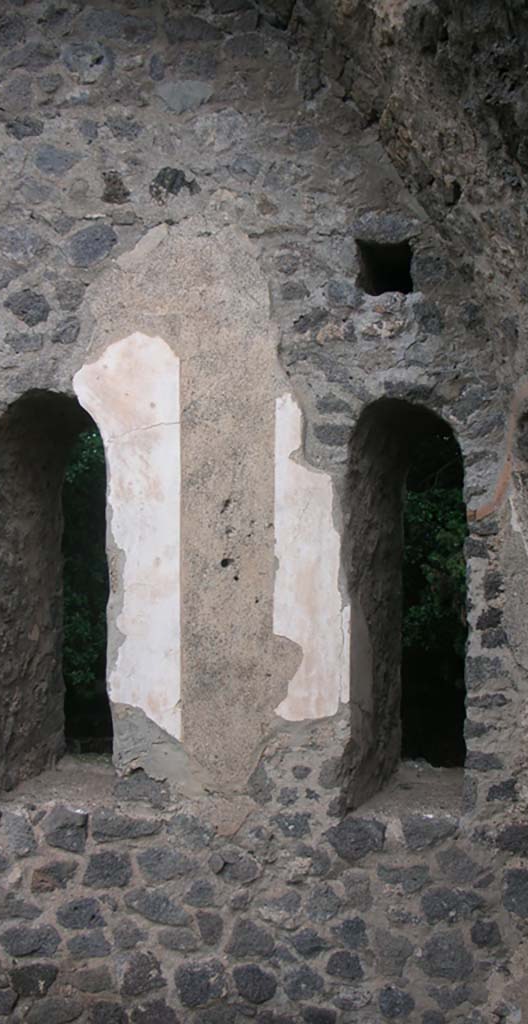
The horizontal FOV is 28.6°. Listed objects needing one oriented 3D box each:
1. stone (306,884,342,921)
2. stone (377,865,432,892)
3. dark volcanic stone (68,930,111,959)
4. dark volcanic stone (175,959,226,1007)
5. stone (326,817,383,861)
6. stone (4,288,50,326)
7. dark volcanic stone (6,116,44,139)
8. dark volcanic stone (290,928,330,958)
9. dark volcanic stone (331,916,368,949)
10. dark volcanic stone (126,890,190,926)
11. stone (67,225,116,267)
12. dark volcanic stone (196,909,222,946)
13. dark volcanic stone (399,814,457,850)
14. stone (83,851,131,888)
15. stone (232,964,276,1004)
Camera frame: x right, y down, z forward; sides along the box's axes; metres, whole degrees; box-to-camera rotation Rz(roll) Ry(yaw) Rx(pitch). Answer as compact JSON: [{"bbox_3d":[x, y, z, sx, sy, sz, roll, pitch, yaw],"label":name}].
[{"bbox_3d":[0.202,1.324,3.510,0.128,0.132,0.098,0,-3,0],"label":"stone"},{"bbox_3d":[0.473,1.244,3.514,0.182,0.093,0.097,0,-3,0],"label":"stone"},{"bbox_3d":[-0.611,1.514,3.624,0.143,0.095,0.084,0,-4,0],"label":"dark volcanic stone"},{"bbox_3d":[-0.201,1.514,3.362,0.167,0.156,0.110,0,-4,3],"label":"dark volcanic stone"},{"bbox_3d":[0.353,1.278,4.041,0.225,0.159,0.144,0,-2,0],"label":"stone"},{"bbox_3d":[-0.868,-0.751,3.802,0.164,0.135,0.107,0,-4,0],"label":"stone"},{"bbox_3d":[-0.819,-1.316,3.589,0.130,0.081,0.100,0,-3,0],"label":"dark volcanic stone"},{"bbox_3d":[0.157,1.457,3.497,0.134,0.099,0.086,0,-3,0],"label":"dark volcanic stone"},{"bbox_3d":[0.331,1.629,4.012,0.142,0.121,0.098,0,-2,0],"label":"dark volcanic stone"},{"bbox_3d":[-0.414,1.539,4.029,0.232,0.143,0.141,0,-2,0],"label":"dark volcanic stone"},{"bbox_3d":[-0.637,-0.984,3.823,0.179,0.150,0.118,0,-4,0],"label":"stone"},{"bbox_3d":[-0.178,1.376,3.448,0.089,0.113,0.100,0,-3,0],"label":"dark volcanic stone"},{"bbox_3d":[0.550,1.065,3.464,0.182,0.114,0.100,0,-3,0],"label":"dark volcanic stone"},{"bbox_3d":[-0.555,1.260,3.650,0.164,0.130,0.105,0,-4,0],"label":"stone"},{"bbox_3d":[-0.028,1.510,3.349,0.141,0.118,0.100,0,-4,3],"label":"stone"}]

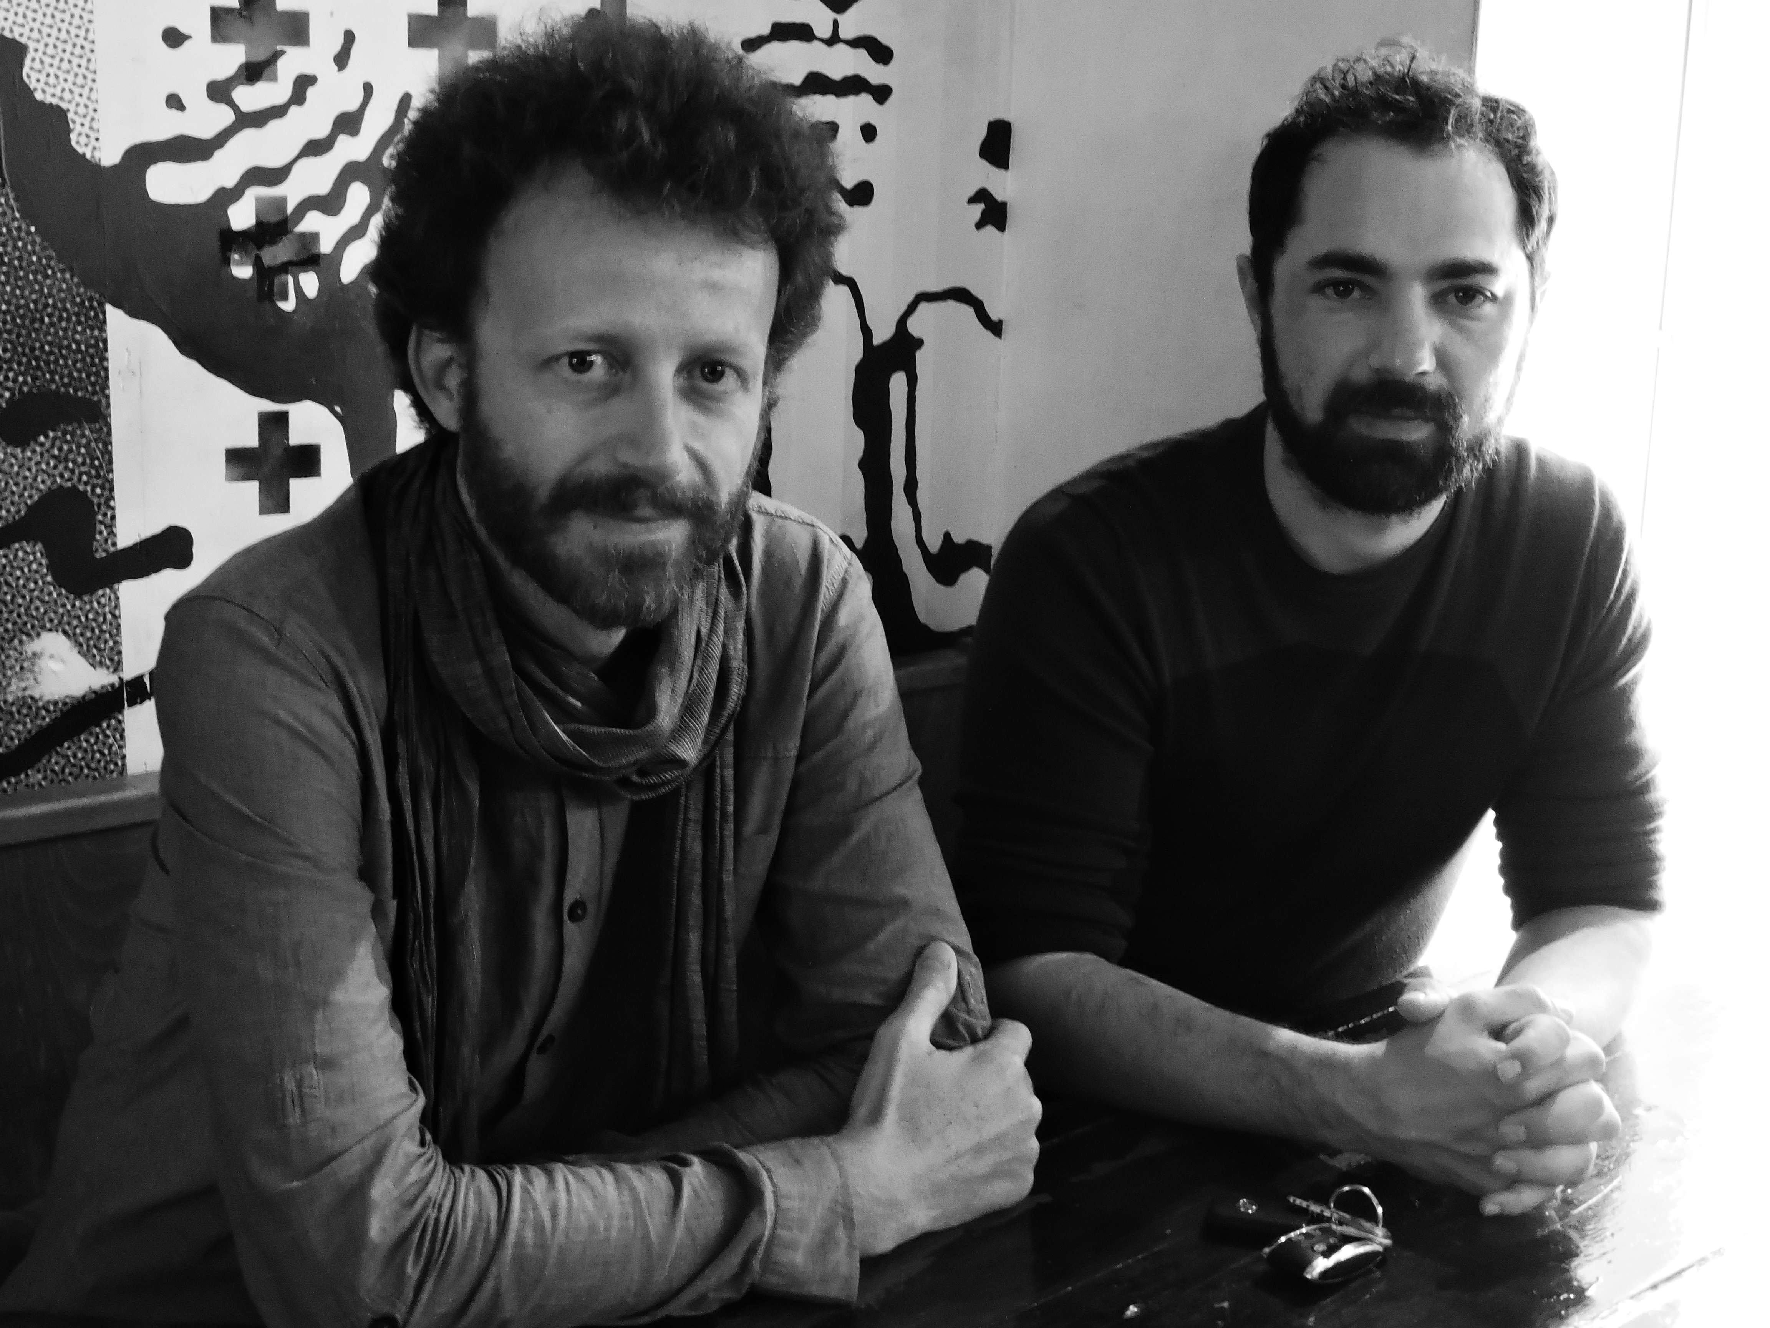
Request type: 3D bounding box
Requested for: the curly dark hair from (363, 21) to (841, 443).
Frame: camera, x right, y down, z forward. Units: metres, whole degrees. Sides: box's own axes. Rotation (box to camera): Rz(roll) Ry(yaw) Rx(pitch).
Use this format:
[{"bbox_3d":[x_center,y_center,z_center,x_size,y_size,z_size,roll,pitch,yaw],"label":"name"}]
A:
[{"bbox_3d":[-0.140,-0.212,1.300,0.238,0.225,0.243,-3,13,-22],"label":"curly dark hair"}]

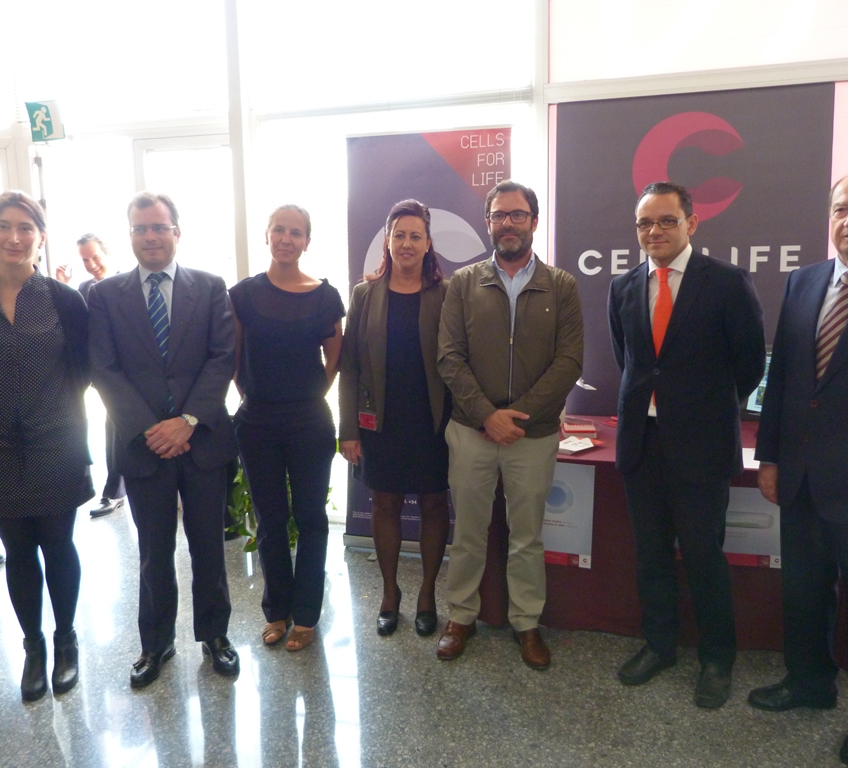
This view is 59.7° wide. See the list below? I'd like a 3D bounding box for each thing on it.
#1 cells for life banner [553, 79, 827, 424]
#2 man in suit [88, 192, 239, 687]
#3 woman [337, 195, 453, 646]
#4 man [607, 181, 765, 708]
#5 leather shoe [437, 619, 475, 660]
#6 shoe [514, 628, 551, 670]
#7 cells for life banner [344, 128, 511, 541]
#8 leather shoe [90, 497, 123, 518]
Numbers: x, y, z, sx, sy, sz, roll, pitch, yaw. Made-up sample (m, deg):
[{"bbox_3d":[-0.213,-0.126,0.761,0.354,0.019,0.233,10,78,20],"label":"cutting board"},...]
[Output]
[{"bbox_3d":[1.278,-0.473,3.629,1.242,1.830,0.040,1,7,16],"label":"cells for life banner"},{"bbox_3d":[-0.918,0.197,2.645,0.560,1.716,0.360,-3,7,-15],"label":"man in suit"},{"bbox_3d":[-0.099,0.140,2.975,0.470,1.720,0.340,0,7,7],"label":"woman"},{"bbox_3d":[0.879,0.194,2.487,0.520,1.698,0.370,5,9,39],"label":"man"},{"bbox_3d":[0.142,0.959,2.877,0.105,0.110,0.290,3,8,27],"label":"leather shoe"},{"bbox_3d":[0.403,0.962,2.813,0.105,0.110,0.290,-2,7,-7],"label":"shoe"},{"bbox_3d":[0.031,-0.176,3.771,0.853,2.149,0.160,1,7,16],"label":"cells for life banner"},{"bbox_3d":[-2.013,0.772,4.751,0.100,0.100,0.290,2,8,21],"label":"leather shoe"}]

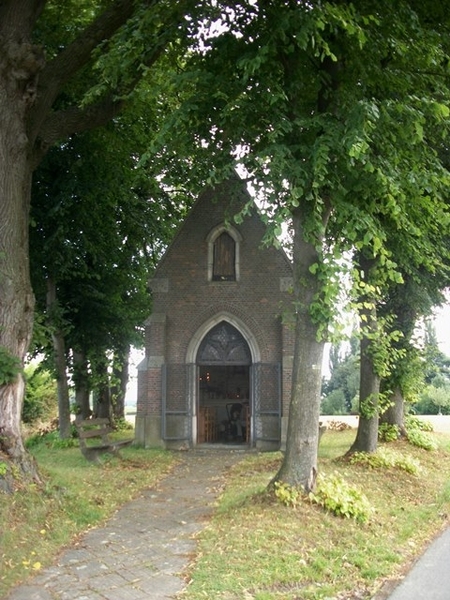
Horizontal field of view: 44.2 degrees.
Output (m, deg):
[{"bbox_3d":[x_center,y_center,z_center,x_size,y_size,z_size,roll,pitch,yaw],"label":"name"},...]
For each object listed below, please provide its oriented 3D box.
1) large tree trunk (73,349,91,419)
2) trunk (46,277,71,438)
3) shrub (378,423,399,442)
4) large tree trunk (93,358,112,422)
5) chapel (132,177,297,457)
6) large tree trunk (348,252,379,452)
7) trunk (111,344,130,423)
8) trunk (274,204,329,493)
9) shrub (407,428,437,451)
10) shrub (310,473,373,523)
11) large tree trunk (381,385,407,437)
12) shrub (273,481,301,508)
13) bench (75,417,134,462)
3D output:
[{"bbox_3d":[-4.663,2.946,18.268,0.520,2.700,0.520,0,-10,0],"label":"large tree trunk"},{"bbox_3d":[-4.927,1.644,16.474,0.540,4.800,0.470,0,-10,0],"label":"trunk"},{"bbox_3d":[4.780,3.908,16.364,0.620,0.520,0.600,0,-10,0],"label":"shrub"},{"bbox_3d":[-4.469,3.290,20.239,0.600,2.305,0.560,0,-10,0],"label":"large tree trunk"},{"bbox_3d":[0.060,0.336,16.813,4.500,7.750,5.000,0,-10,1],"label":"chapel"},{"bbox_3d":[3.264,1.236,12.991,0.630,4.652,0.570,0,-10,0],"label":"large tree trunk"},{"bbox_3d":[-3.727,2.995,19.785,0.600,2.822,0.560,0,-10,0],"label":"trunk"},{"bbox_3d":[1.173,0.641,8.525,0.680,4.429,0.620,0,-10,0],"label":"trunk"},{"bbox_3d":[5.562,3.932,15.750,0.820,0.550,0.700,0,-10,0],"label":"shrub"},{"bbox_3d":[1.543,2.616,7.348,0.720,0.520,0.620,0,-10,0],"label":"shrub"},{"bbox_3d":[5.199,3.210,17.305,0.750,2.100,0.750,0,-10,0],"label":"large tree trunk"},{"bbox_3d":[0.792,2.506,7.166,0.380,0.280,0.350,0,-10,0],"label":"shrub"},{"bbox_3d":[-2.400,2.817,11.175,0.560,0.800,1.700,-3,-11,18],"label":"bench"}]

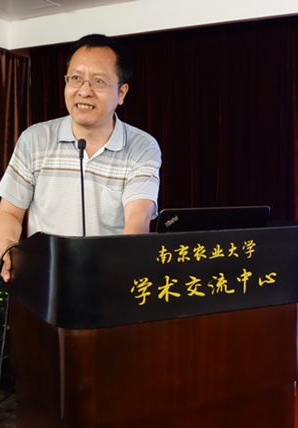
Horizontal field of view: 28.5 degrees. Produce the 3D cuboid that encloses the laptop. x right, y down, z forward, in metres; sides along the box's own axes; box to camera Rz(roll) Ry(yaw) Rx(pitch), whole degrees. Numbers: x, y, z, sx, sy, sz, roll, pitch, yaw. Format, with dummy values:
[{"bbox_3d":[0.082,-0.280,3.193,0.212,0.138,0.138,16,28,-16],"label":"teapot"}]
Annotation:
[{"bbox_3d":[0.131,0.071,1.724,0.330,0.214,0.305,-2,6,-20],"label":"laptop"}]

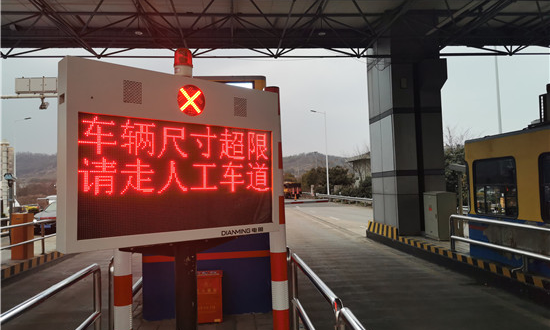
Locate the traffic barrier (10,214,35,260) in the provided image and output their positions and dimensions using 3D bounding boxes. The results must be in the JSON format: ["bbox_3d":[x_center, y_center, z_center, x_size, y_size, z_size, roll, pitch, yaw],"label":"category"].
[{"bbox_3d":[-6.229,1.753,10.552,0.340,1.109,0.420,-1,-3,-5],"label":"traffic barrier"}]

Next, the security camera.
[{"bbox_3d":[-8.199,-2.169,15.200,0.240,0.360,0.380,-1,9,-5],"label":"security camera"}]

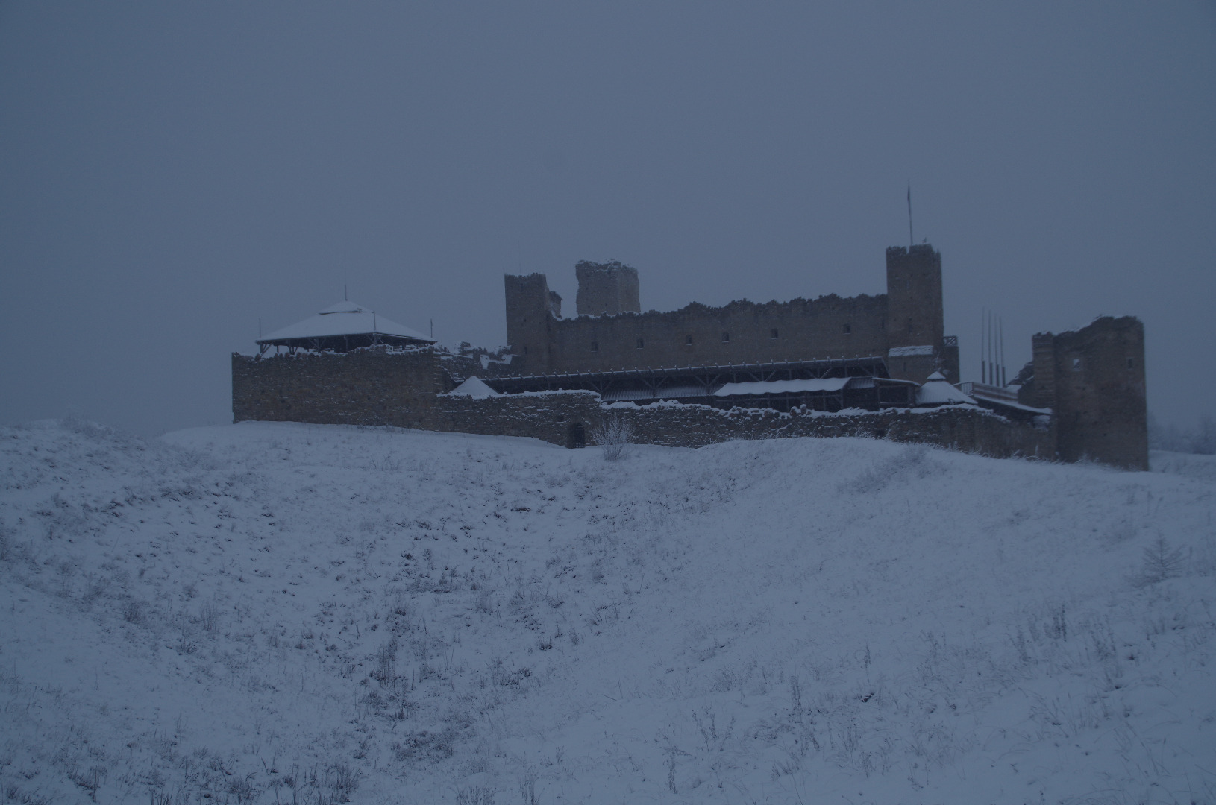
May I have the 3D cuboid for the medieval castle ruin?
[{"bbox_3d":[12.500,-4.800,224.000,93.000,25.000,60.000,-2,-2,20],"label":"medieval castle ruin"}]

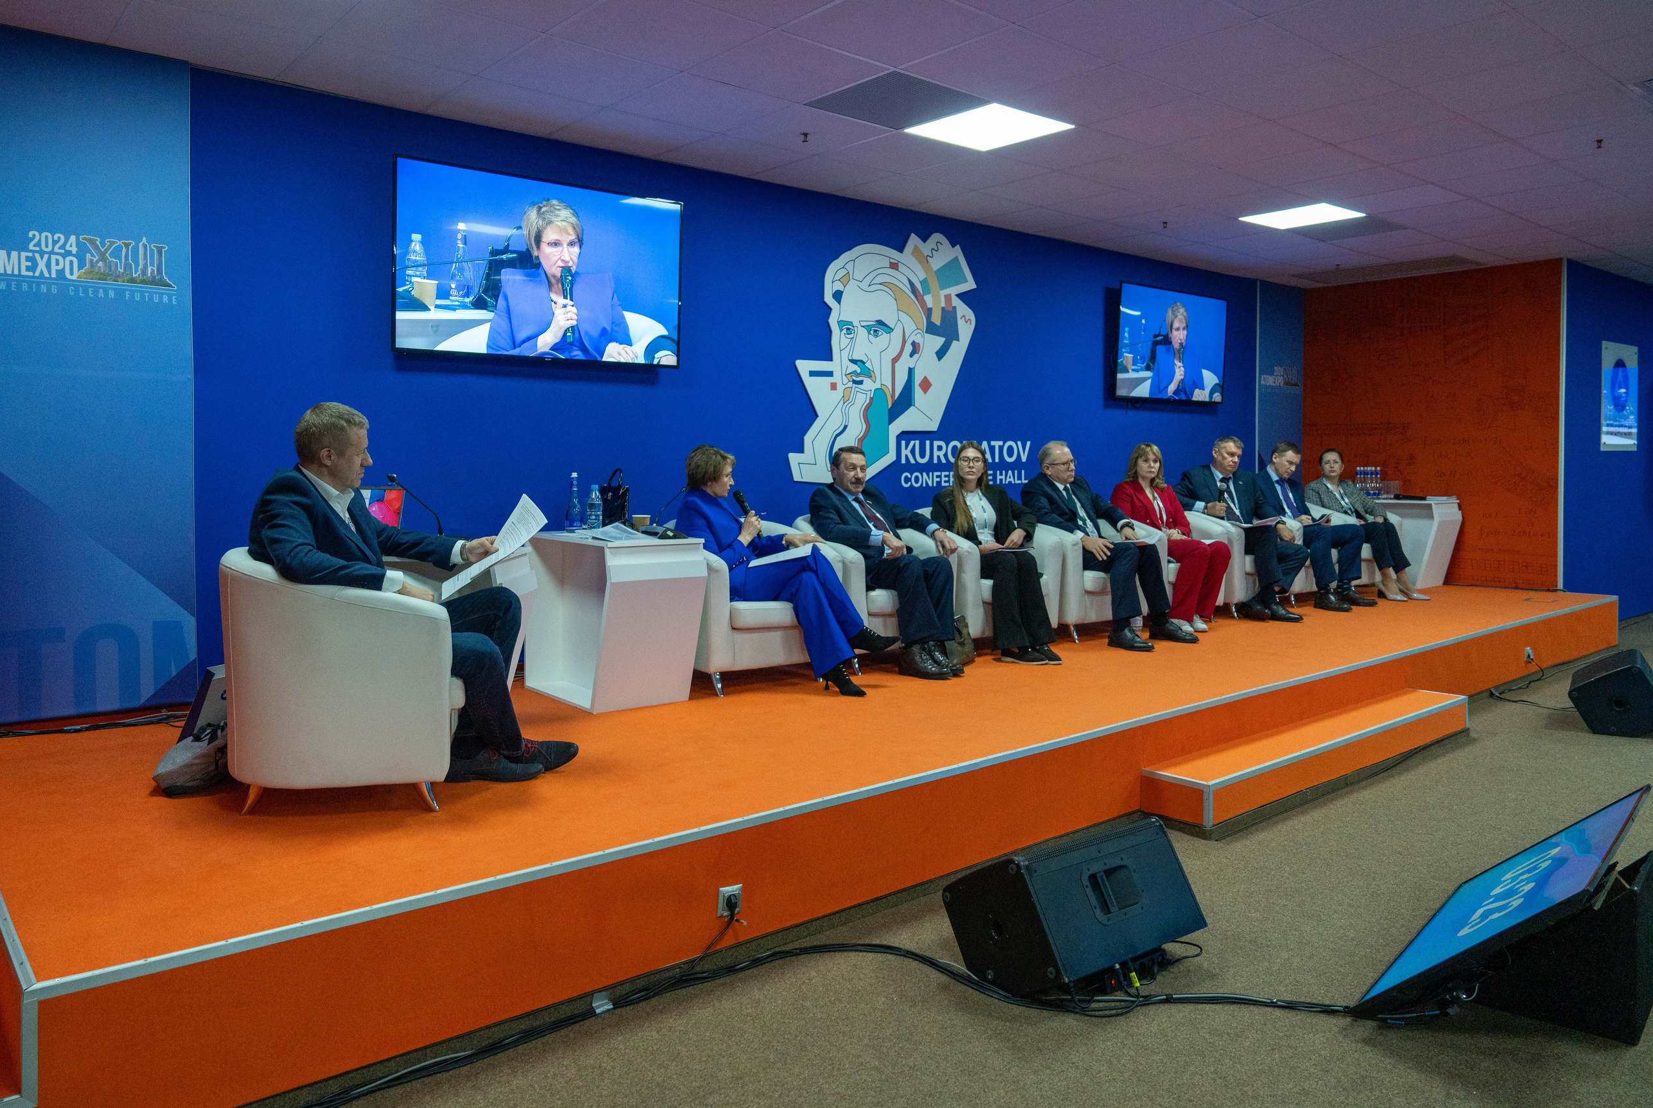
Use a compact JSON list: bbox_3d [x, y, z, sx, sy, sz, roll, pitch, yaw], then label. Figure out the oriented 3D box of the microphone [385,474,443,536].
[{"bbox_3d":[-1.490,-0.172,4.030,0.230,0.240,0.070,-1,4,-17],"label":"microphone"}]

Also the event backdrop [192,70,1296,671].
[{"bbox_3d":[0.773,-0.894,7.282,8.715,2.600,0.100,-2,3,-40],"label":"event backdrop"}]

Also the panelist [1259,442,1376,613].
[{"bbox_3d":[3.444,-0.224,7.932,0.560,1.140,0.880,-2,4,-33],"label":"panelist"}]

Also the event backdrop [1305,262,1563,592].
[{"bbox_3d":[5.049,-1.064,9.400,0.080,2.580,2.110,-3,4,-40],"label":"event backdrop"}]

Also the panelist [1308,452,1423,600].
[{"bbox_3d":[4.120,-0.269,8.639,0.560,1.150,0.950,-2,4,-39],"label":"panelist"}]

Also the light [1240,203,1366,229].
[{"bbox_3d":[3.076,-2.173,7.154,0.595,0.025,0.595,-3,4,-40],"label":"light"}]

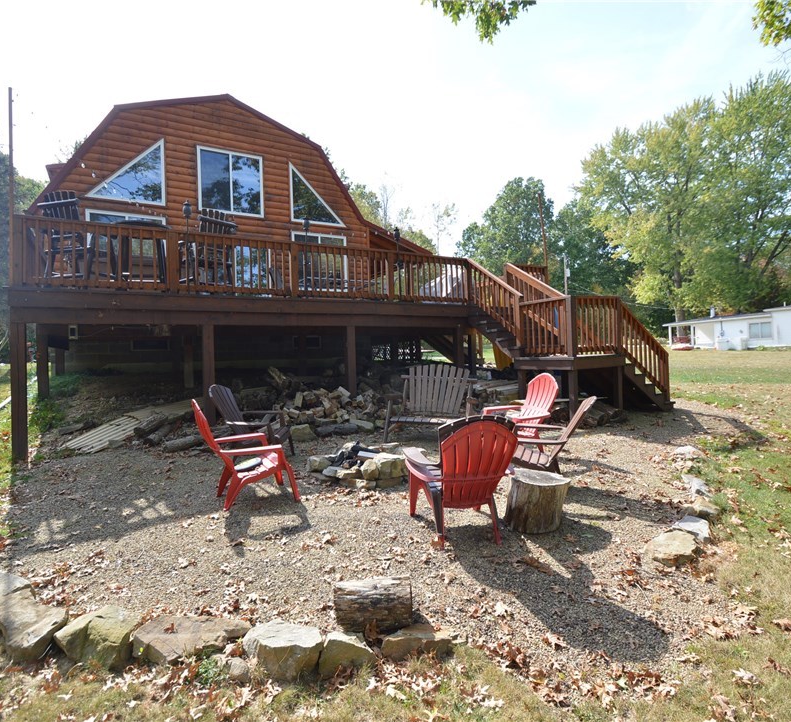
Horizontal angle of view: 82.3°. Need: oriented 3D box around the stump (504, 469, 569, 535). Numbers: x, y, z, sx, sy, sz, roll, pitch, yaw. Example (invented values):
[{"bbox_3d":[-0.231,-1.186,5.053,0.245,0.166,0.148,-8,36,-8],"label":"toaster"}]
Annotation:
[{"bbox_3d":[1.164,1.136,3.725,0.500,0.380,0.500,-2,0,17],"label":"stump"}]

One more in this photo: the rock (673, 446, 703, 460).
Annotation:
[{"bbox_3d":[3.348,1.067,5.196,0.360,0.140,0.300,-2,0,29],"label":"rock"}]

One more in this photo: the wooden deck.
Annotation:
[{"bbox_3d":[-0.781,-0.415,8.459,9.930,3.300,5.800,-1,0,-26],"label":"wooden deck"}]

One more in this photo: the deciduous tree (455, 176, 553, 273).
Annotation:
[{"bbox_3d":[9.894,-9.188,42.038,9.000,15.500,9.000,-2,0,14],"label":"deciduous tree"}]

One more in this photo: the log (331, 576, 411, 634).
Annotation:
[{"bbox_3d":[-0.134,1.355,2.594,0.440,0.270,0.270,-1,0,-7],"label":"log"}]

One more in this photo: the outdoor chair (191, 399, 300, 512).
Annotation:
[{"bbox_3d":[-1.415,0.821,4.200,0.870,0.930,0.760,-1,0,-27],"label":"outdoor chair"}]

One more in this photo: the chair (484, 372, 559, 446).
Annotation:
[{"bbox_3d":[1.508,0.669,5.543,0.870,0.930,0.760,-1,0,-16],"label":"chair"}]

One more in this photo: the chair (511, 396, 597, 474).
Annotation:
[{"bbox_3d":[1.464,0.800,4.397,0.920,0.910,0.760,-2,0,21],"label":"chair"}]

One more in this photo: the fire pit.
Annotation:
[{"bbox_3d":[-0.348,1.069,4.876,1.080,0.320,1.050,-1,0,0],"label":"fire pit"}]

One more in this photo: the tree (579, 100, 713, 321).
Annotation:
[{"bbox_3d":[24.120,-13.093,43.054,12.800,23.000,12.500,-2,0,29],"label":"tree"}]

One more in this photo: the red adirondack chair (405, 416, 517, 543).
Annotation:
[{"bbox_3d":[0.520,0.869,3.529,0.780,0.960,0.900,-1,0,-11],"label":"red adirondack chair"}]

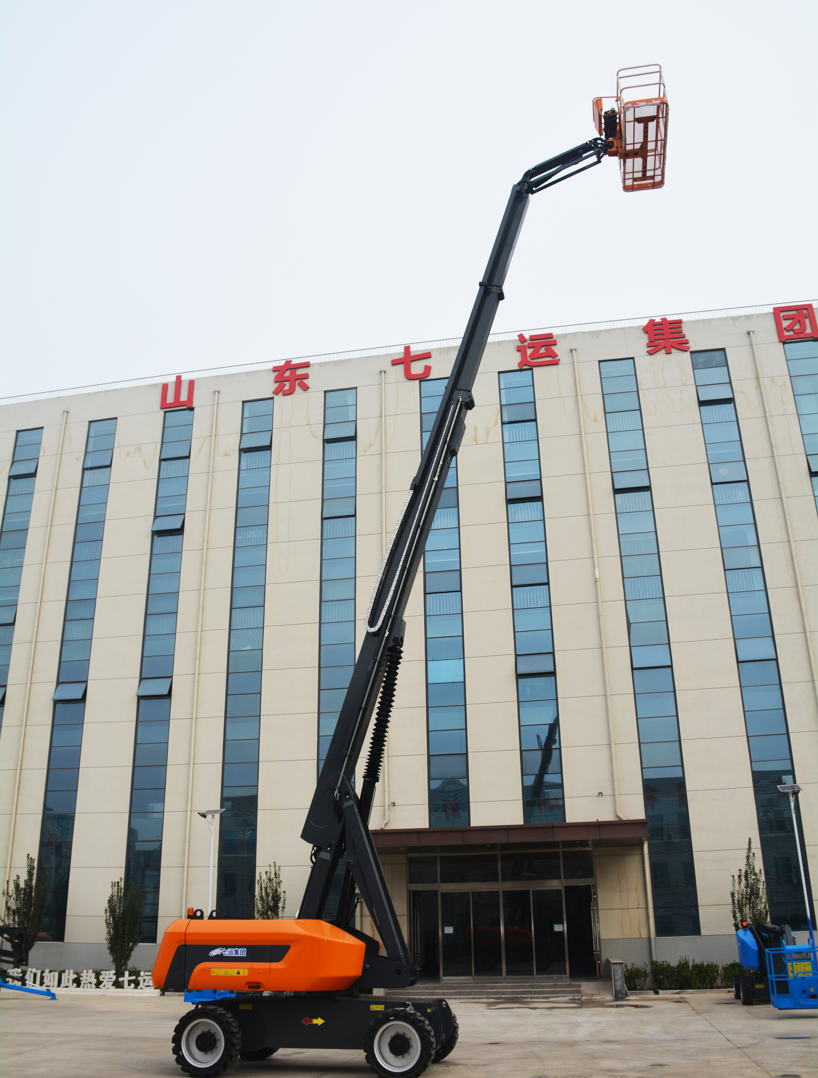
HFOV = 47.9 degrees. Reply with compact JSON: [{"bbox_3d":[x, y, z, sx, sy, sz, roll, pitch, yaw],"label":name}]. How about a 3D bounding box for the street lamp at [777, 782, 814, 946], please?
[{"bbox_3d":[11.779,10.158,27.436,0.800,5.700,1.500,-5,-21,10],"label":"street lamp"}]

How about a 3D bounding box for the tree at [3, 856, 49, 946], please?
[{"bbox_3d":[-13.495,13.272,32.228,1.700,4.300,1.700,-5,-21,10],"label":"tree"}]

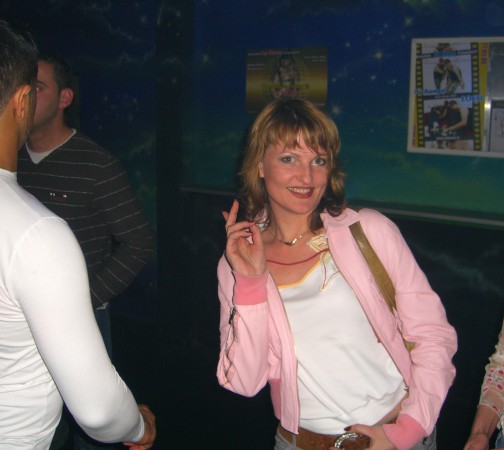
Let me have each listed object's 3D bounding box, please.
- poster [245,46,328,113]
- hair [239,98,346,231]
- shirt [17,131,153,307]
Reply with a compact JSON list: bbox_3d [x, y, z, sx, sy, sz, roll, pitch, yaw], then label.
[{"bbox_3d":[0.156,-0.667,3.050,0.420,0.292,0.010,6,11,29],"label":"poster"},{"bbox_3d":[0.088,-0.133,1.430,0.220,0.275,0.230,-6,10,-16],"label":"hair"},{"bbox_3d":[-0.600,-0.030,2.120,0.540,0.570,0.300,3,10,12],"label":"shirt"}]

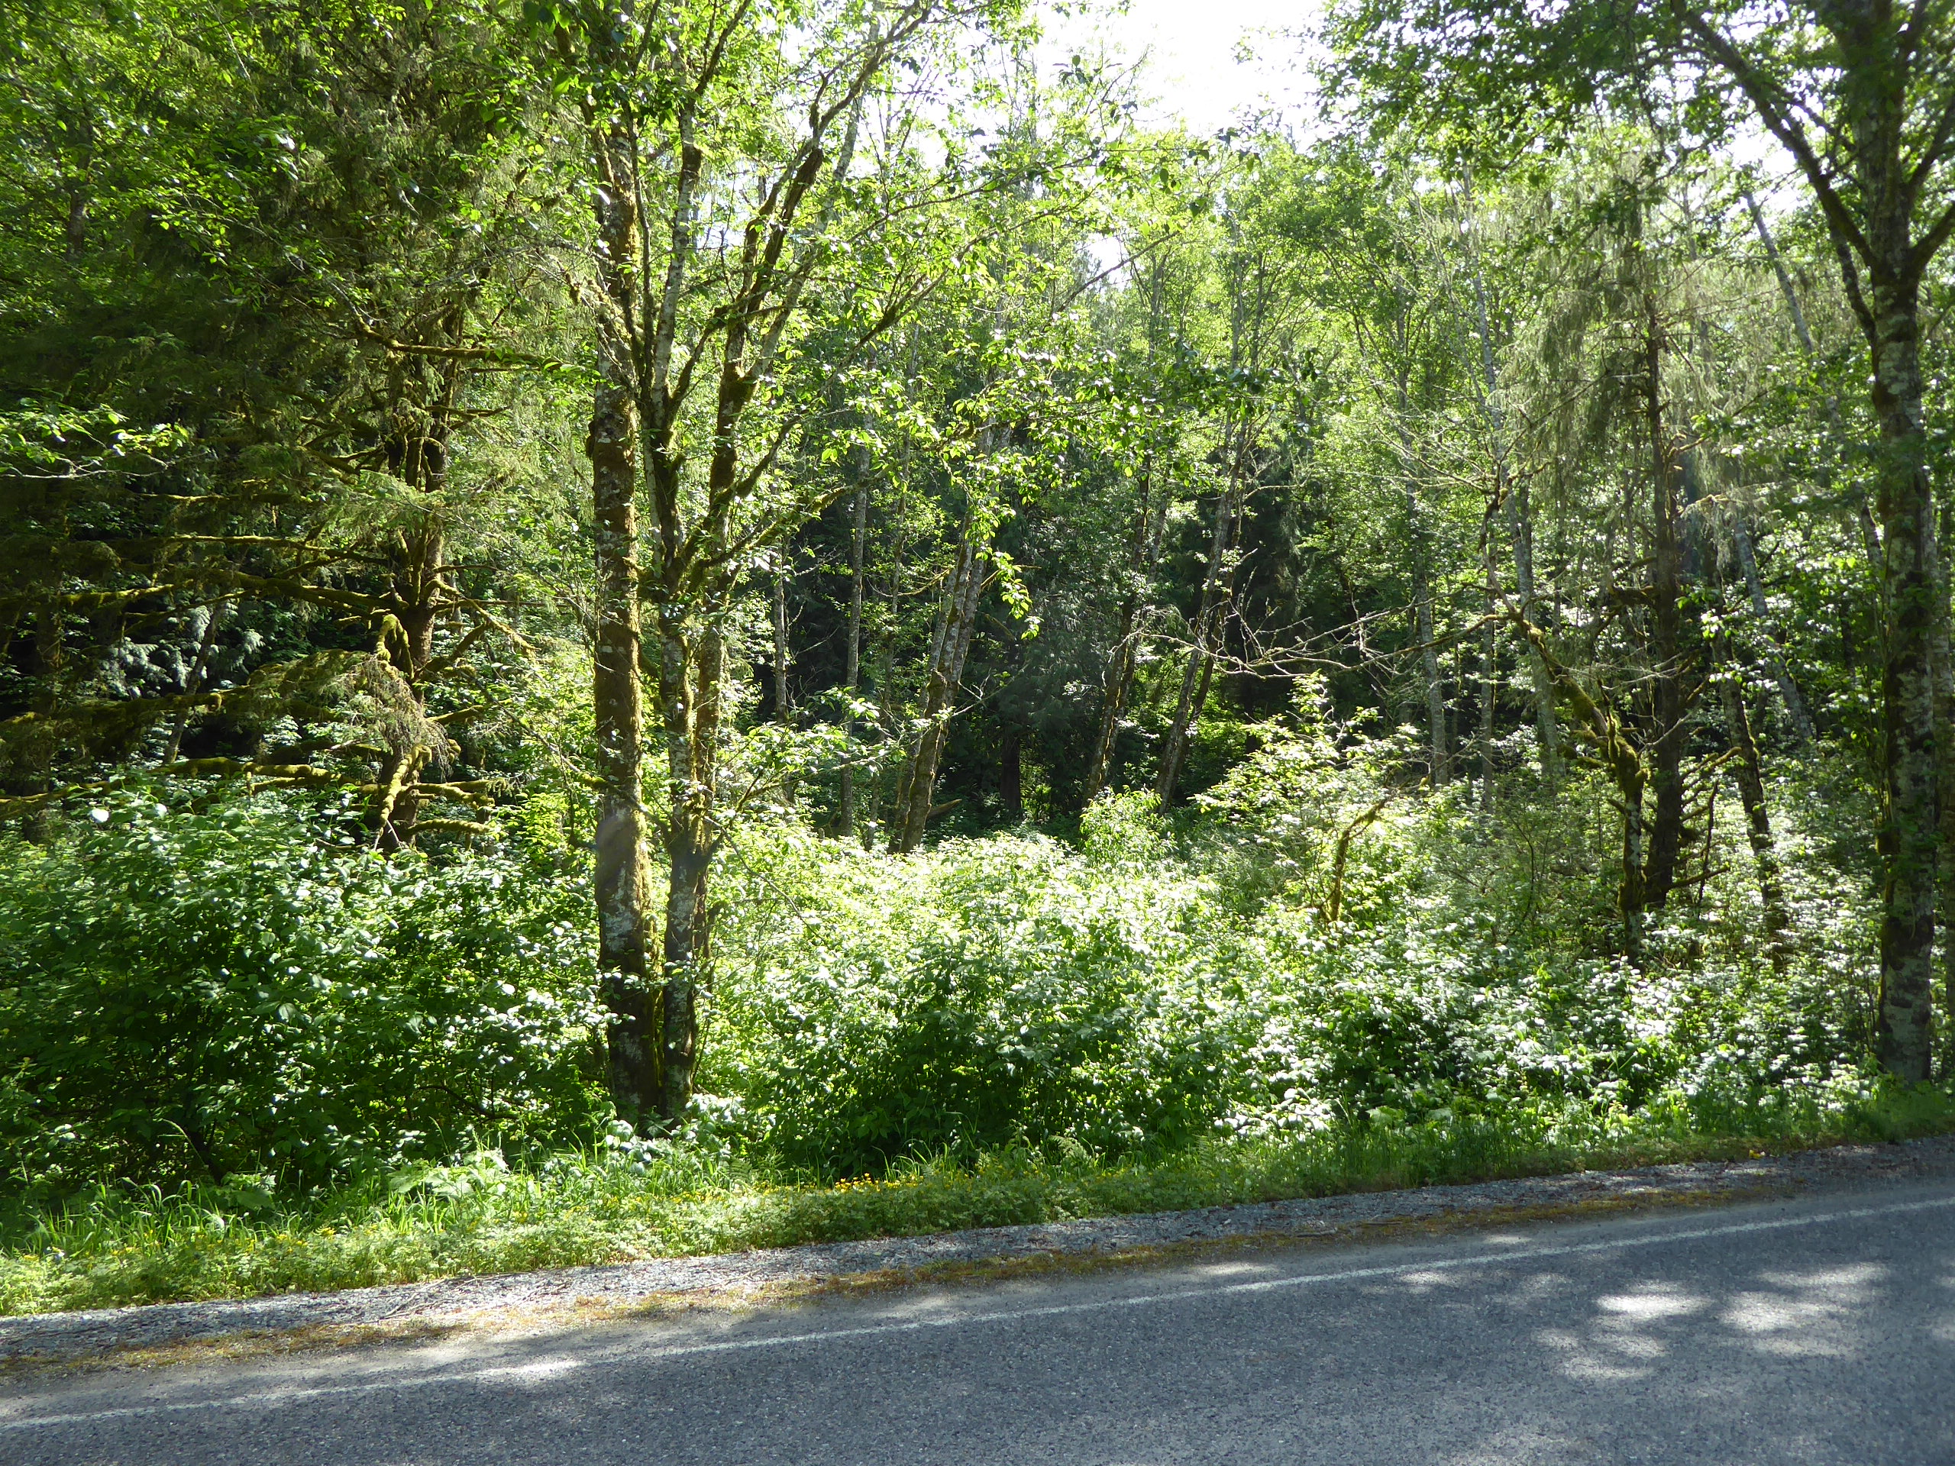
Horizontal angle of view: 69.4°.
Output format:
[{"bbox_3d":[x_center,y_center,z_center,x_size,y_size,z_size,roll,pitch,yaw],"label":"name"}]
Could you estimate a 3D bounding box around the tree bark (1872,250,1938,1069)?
[{"bbox_3d":[7.017,-0.533,10.714,0.417,6.201,0.417,-1,-7,33],"label":"tree bark"}]

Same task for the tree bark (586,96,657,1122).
[{"bbox_3d":[-2.155,-0.854,8.637,0.290,6.356,0.290,-1,-6,-14],"label":"tree bark"}]

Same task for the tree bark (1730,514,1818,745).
[{"bbox_3d":[10.296,-1.345,18.240,0.217,3.082,0.217,-17,-7,29],"label":"tree bark"}]

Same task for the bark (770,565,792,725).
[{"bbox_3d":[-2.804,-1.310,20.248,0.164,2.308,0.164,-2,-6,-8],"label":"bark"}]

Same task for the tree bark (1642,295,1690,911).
[{"bbox_3d":[7.082,-1.437,14.731,0.271,6.540,0.271,-1,-7,26],"label":"tree bark"}]

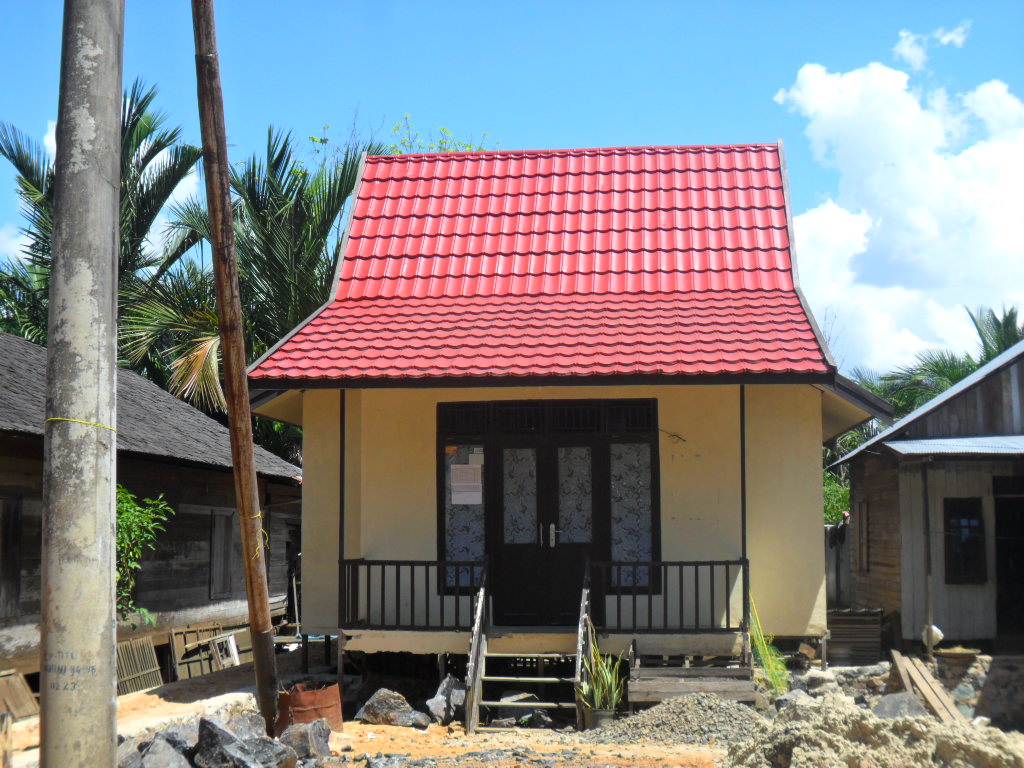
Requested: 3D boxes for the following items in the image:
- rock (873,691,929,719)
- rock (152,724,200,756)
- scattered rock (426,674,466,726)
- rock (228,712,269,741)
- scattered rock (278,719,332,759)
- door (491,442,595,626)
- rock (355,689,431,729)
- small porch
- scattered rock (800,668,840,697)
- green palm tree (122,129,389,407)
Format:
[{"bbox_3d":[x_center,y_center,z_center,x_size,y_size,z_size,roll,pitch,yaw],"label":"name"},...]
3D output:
[{"bbox_3d":[3.612,2.979,12.100,0.480,0.270,0.400,-1,-6,6],"label":"rock"},{"bbox_3d":[-2.818,2.977,10.900,0.360,0.270,0.350,-1,-6,6],"label":"rock"},{"bbox_3d":[-0.646,3.066,12.650,0.380,0.460,0.380,-1,-6,6],"label":"scattered rock"},{"bbox_3d":[-2.288,2.973,11.300,0.320,0.230,0.320,-1,-6,6],"label":"rock"},{"bbox_3d":[-1.745,2.996,11.000,0.420,0.320,0.400,-1,-6,6],"label":"scattered rock"},{"bbox_3d":[0.338,1.657,14.330,1.140,2.030,0.100,-1,-6,6],"label":"door"},{"bbox_3d":[-1.148,3.116,12.500,0.680,0.360,0.500,-1,-6,6],"label":"rock"},{"bbox_3d":[0.333,2.323,13.670,4.180,0.970,1.120,-1,-6,6],"label":"small porch"},{"bbox_3d":[3.034,2.935,12.800,0.370,0.260,0.350,-1,-6,6],"label":"scattered rock"},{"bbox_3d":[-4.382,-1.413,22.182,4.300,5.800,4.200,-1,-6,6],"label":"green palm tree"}]

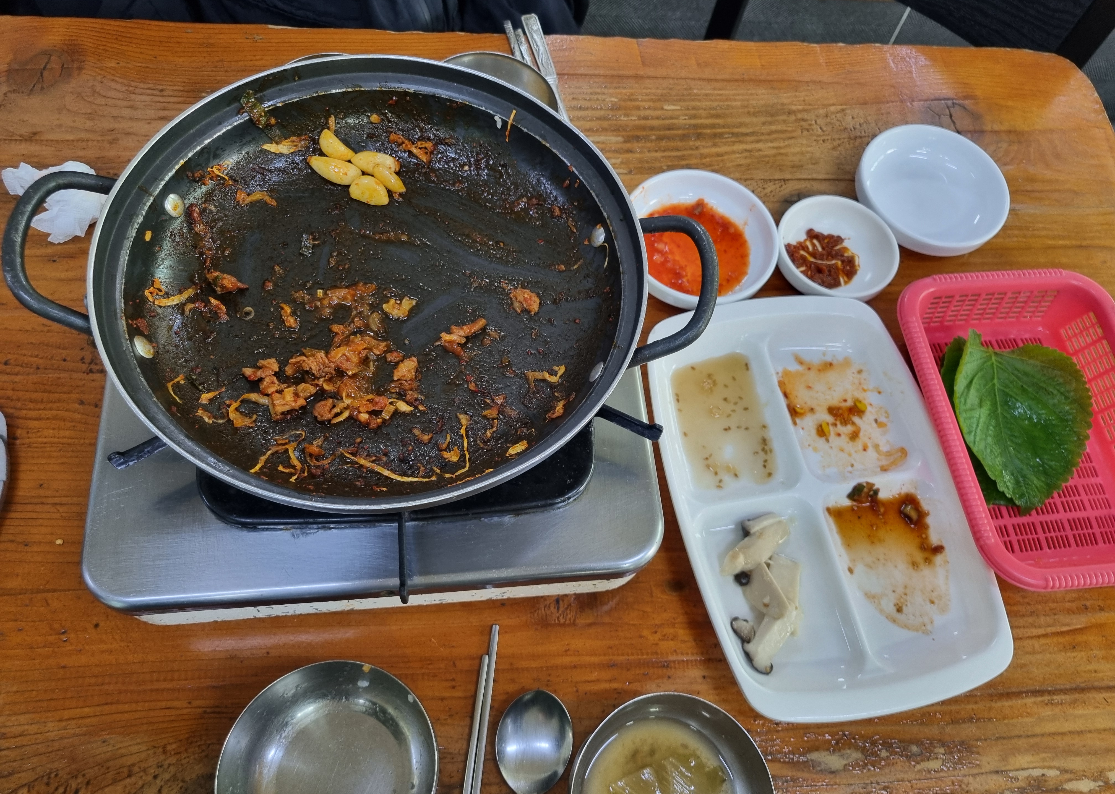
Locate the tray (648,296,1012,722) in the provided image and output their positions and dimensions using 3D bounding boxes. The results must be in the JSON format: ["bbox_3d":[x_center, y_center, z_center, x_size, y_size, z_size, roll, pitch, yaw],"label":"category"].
[{"bbox_3d":[0.163,0.060,0.537,0.189,0.027,0.272,-8,66,-11],"label":"tray"}]

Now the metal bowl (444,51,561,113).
[{"bbox_3d":[-0.052,-0.203,0.625,0.103,0.046,0.103,-2,65,-9],"label":"metal bowl"}]

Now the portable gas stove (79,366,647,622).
[{"bbox_3d":[-0.102,-0.029,0.505,0.289,0.098,0.305,-2,65,-9],"label":"portable gas stove"}]

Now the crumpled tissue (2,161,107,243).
[{"bbox_3d":[-0.331,-0.133,0.567,0.100,0.025,0.070,-2,65,-9],"label":"crumpled tissue"}]

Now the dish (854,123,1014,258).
[{"bbox_3d":[0.288,-0.157,0.655,0.118,0.032,0.118,3,64,-6],"label":"dish"}]

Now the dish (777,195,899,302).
[{"bbox_3d":[0.204,-0.104,0.621,0.088,0.028,0.088,3,64,-6],"label":"dish"}]

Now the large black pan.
[{"bbox_3d":[-0.089,-0.054,0.429,0.338,0.072,0.262,0,64,-7],"label":"large black pan"}]

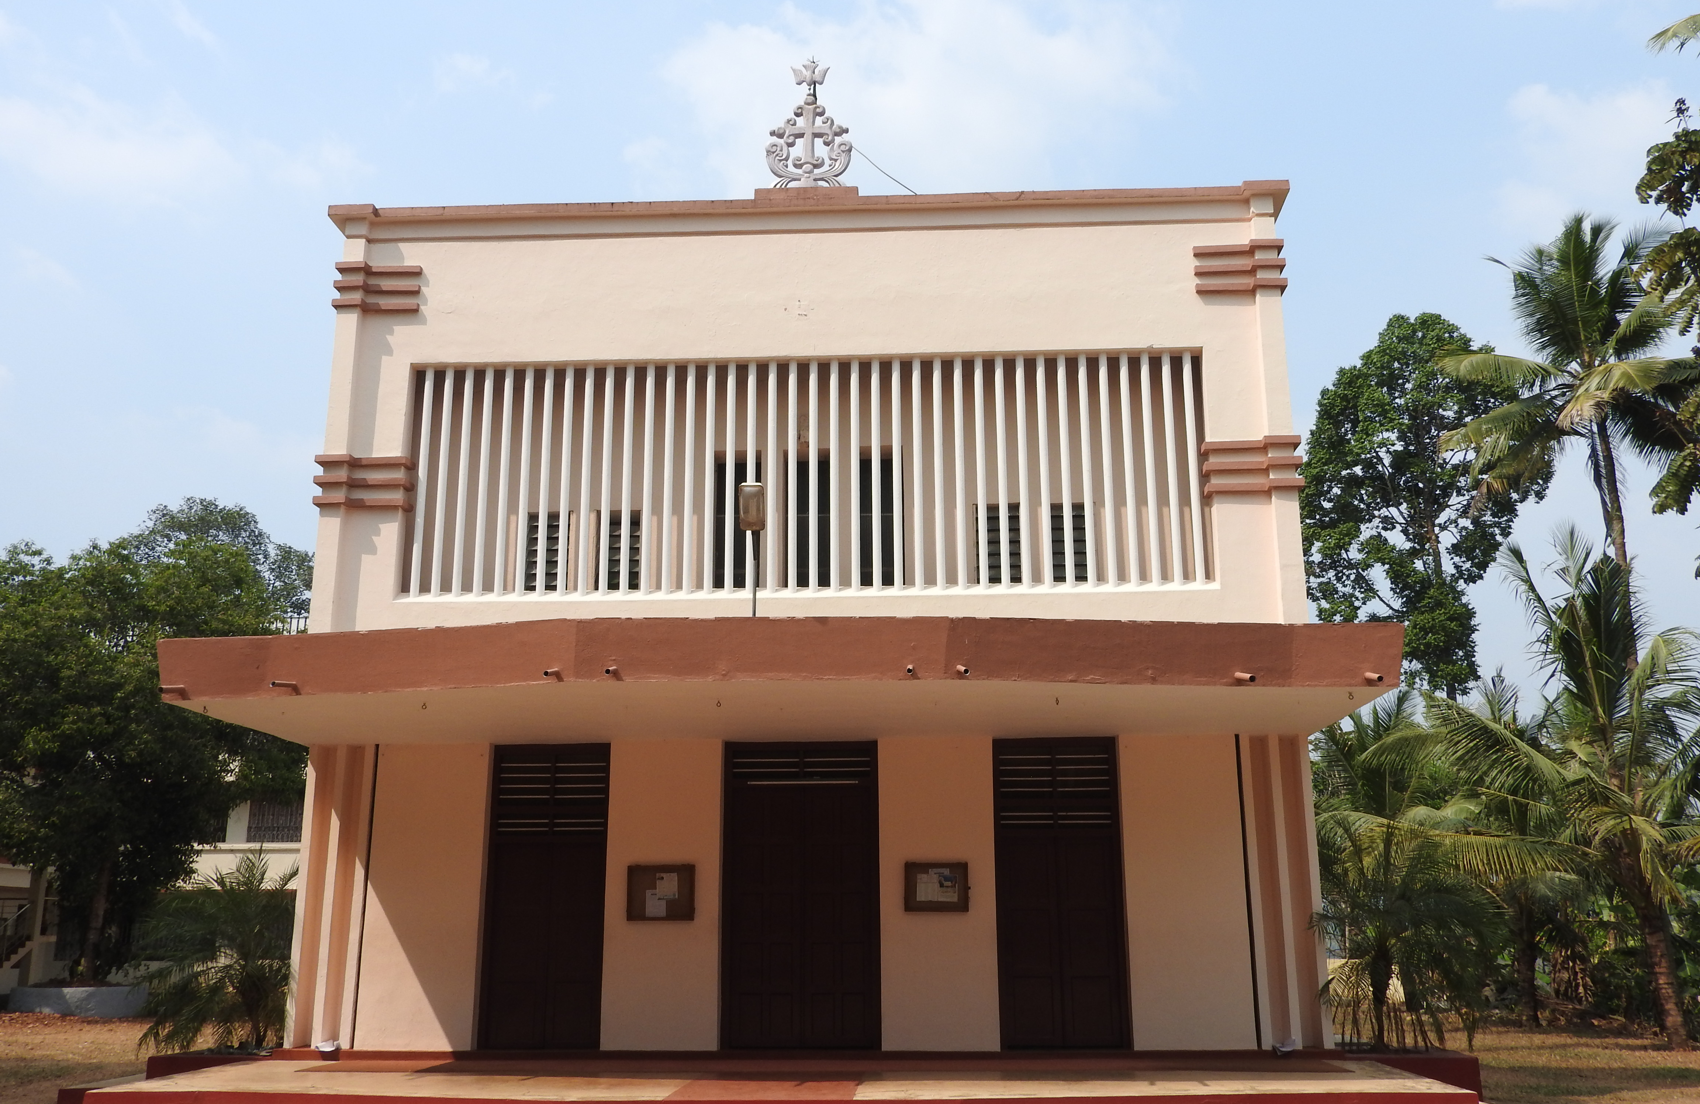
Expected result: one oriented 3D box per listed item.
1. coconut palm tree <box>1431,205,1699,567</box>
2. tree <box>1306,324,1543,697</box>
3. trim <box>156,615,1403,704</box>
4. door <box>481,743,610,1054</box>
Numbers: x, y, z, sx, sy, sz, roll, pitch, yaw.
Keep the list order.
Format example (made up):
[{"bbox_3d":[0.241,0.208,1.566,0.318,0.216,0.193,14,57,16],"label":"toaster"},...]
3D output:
[{"bbox_3d":[14.589,0.747,28.127,6.200,16.000,6.000,-1,-15,2],"label":"coconut palm tree"},{"bbox_3d":[16.833,2.514,42.101,7.600,20.150,7.400,-1,-15,2],"label":"tree"},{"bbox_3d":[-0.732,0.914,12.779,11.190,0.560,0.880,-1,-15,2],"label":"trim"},{"bbox_3d":[-3.068,3.471,14.948,1.270,3.000,0.120,-1,-15,2],"label":"door"}]

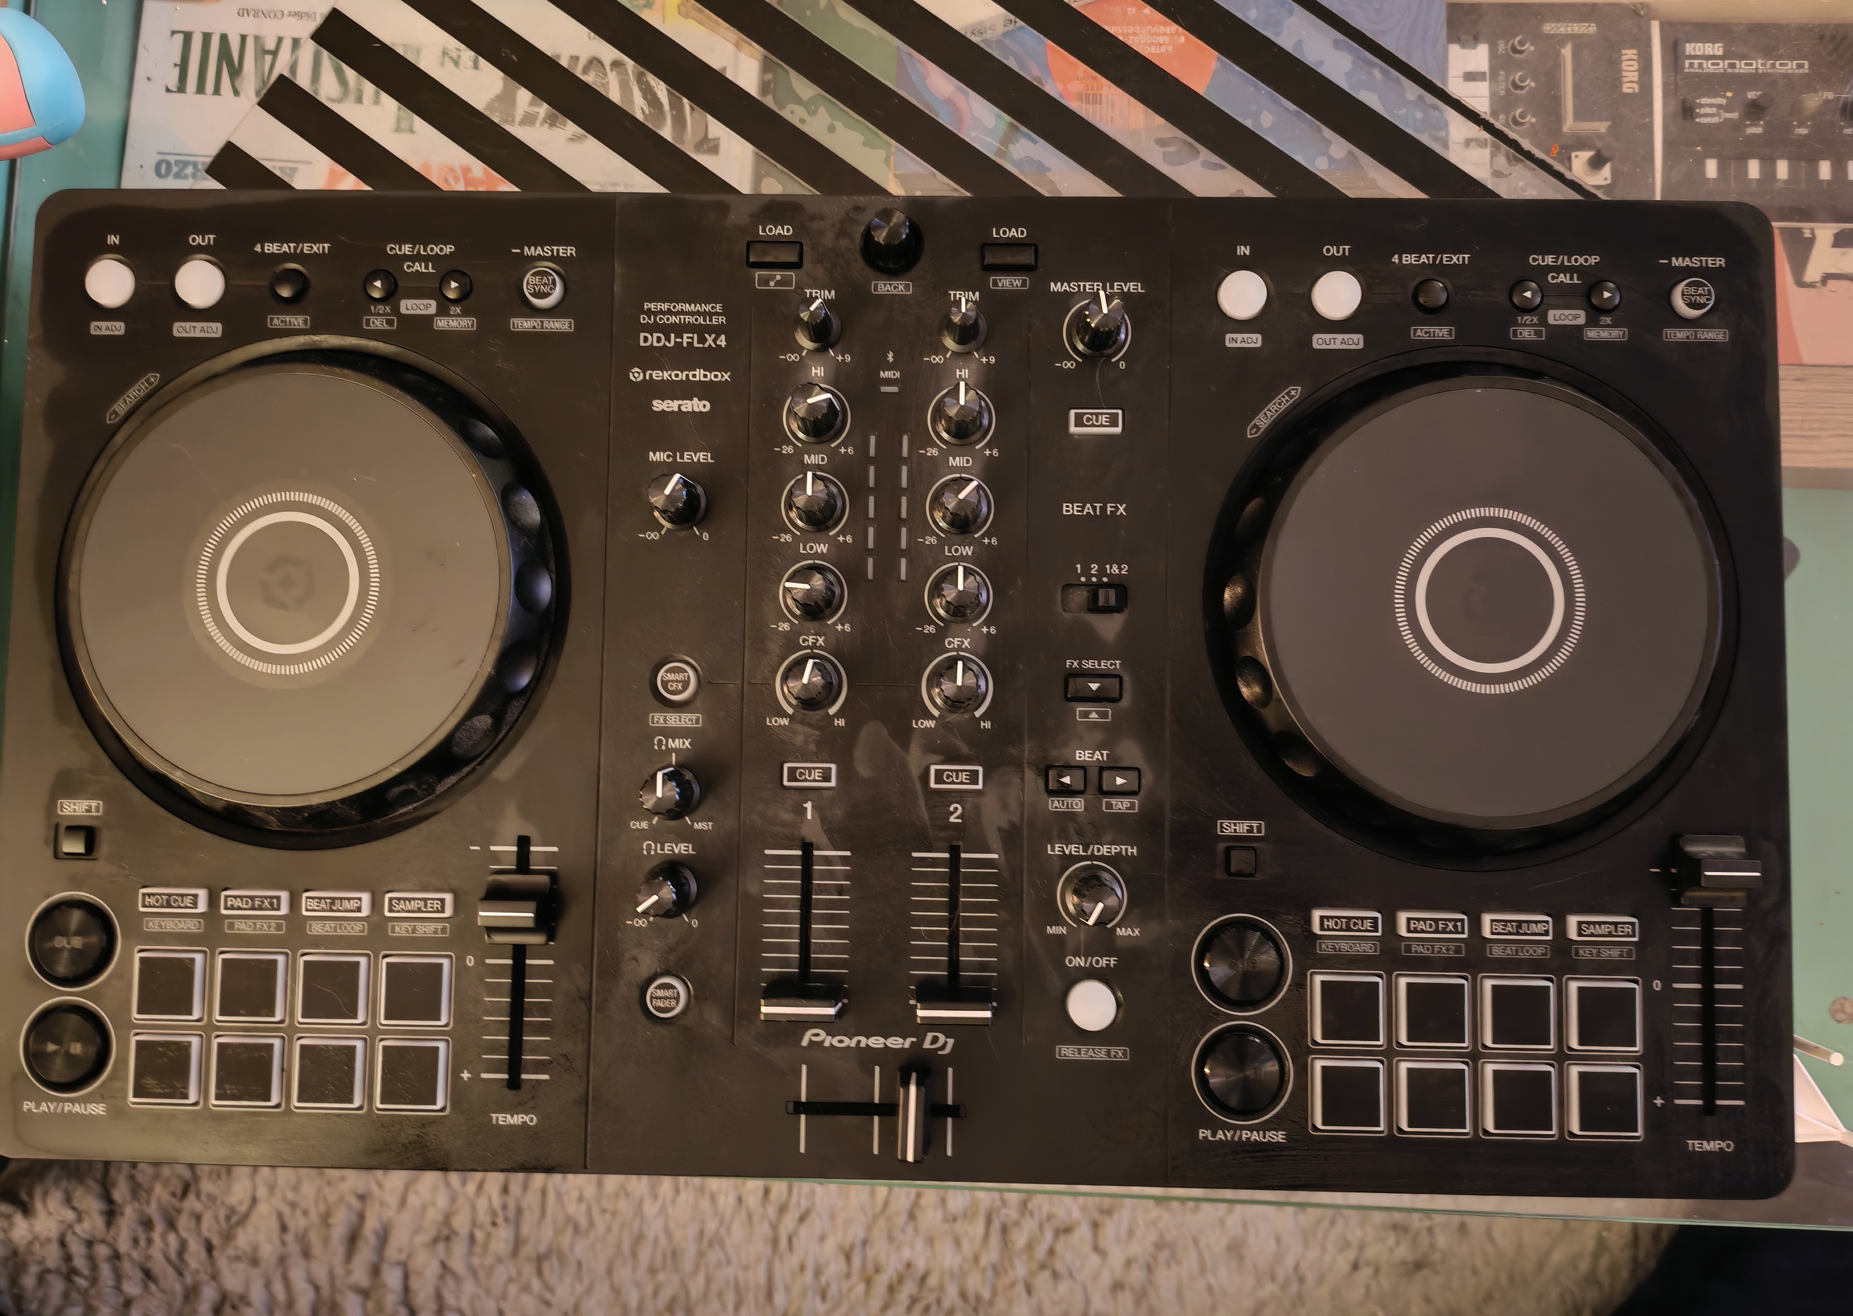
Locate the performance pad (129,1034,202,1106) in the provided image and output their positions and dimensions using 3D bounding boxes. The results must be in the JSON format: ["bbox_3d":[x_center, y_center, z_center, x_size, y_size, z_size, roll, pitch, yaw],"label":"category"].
[{"bbox_3d":[-0.204,0.111,0.387,0.019,0.003,0.019,1,86,1],"label":"performance pad"}]

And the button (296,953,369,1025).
[{"bbox_3d":[-0.160,0.089,0.388,0.019,0.003,0.019,1,86,1],"label":"button"}]

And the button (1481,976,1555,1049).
[{"bbox_3d":[0.156,0.094,0.381,0.018,0.003,0.018,1,86,1],"label":"button"}]

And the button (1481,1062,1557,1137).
[{"bbox_3d":[0.156,0.116,0.380,0.018,0.003,0.018,1,86,1],"label":"button"}]

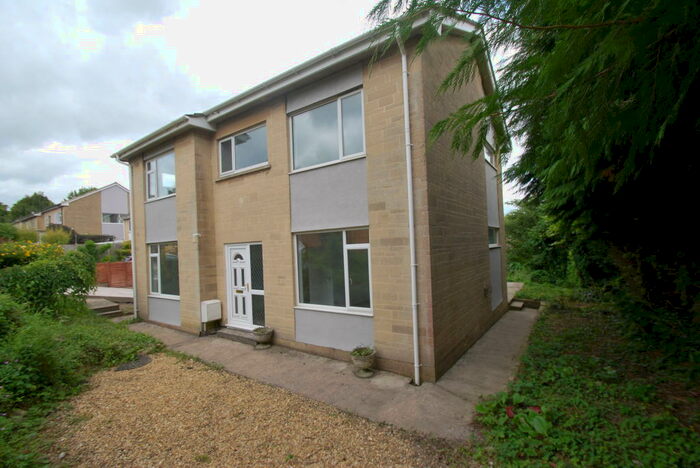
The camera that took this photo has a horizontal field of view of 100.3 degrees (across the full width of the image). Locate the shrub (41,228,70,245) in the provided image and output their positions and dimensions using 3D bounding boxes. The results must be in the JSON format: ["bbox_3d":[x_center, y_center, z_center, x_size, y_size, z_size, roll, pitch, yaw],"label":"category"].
[{"bbox_3d":[-25.223,0.214,25.000,1.901,1.370,1.850,-3,-1,36],"label":"shrub"}]

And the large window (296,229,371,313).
[{"bbox_3d":[-0.401,0.760,5.931,1.926,1.642,0.100,-3,-2,32],"label":"large window"}]

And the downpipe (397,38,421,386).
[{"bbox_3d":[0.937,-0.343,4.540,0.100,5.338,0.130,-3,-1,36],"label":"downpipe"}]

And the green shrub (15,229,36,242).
[{"bbox_3d":[-29.460,0.136,26.500,1.478,1.271,1.450,-3,-1,36],"label":"green shrub"}]

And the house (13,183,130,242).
[{"bbox_3d":[-40.695,-1.868,42.955,33.000,6.628,8.000,-3,-1,36],"label":"house"}]

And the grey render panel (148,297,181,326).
[{"bbox_3d":[-5.418,2.241,8.543,1.833,0.711,0.080,-3,-2,32],"label":"grey render panel"}]

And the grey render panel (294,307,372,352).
[{"bbox_3d":[-0.351,1.936,5.903,1.946,0.711,0.080,-3,-2,32],"label":"grey render panel"}]

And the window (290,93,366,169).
[{"bbox_3d":[-0.515,-2.020,6.004,1.926,1.315,0.100,-3,-2,32],"label":"window"}]

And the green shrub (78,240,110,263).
[{"bbox_3d":[-17.135,1.169,19.500,1.681,1.470,1.650,-3,-1,36],"label":"green shrub"}]

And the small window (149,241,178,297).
[{"bbox_3d":[-5.501,1.071,8.632,2.023,1.623,0.100,-3,-1,36],"label":"small window"}]

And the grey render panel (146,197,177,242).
[{"bbox_3d":[-5.529,-0.368,8.604,1.833,1.249,0.080,-3,-2,32],"label":"grey render panel"}]

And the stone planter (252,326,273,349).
[{"bbox_3d":[-1.963,2.361,6.602,0.447,0.386,0.447,-2,-1,0],"label":"stone planter"}]

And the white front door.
[{"bbox_3d":[-2.843,1.300,7.419,0.883,2.081,0.080,-3,-1,36],"label":"white front door"}]

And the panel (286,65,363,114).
[{"bbox_3d":[-0.536,-2.756,5.703,1.948,0.373,0.060,-3,-1,36],"label":"panel"}]

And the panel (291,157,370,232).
[{"bbox_3d":[-0.465,-0.726,5.965,1.946,1.277,0.080,-3,-2,32],"label":"panel"}]

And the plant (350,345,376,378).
[{"bbox_3d":[0.253,2.256,5.180,0.447,0.416,0.447,-2,-1,0],"label":"plant"}]

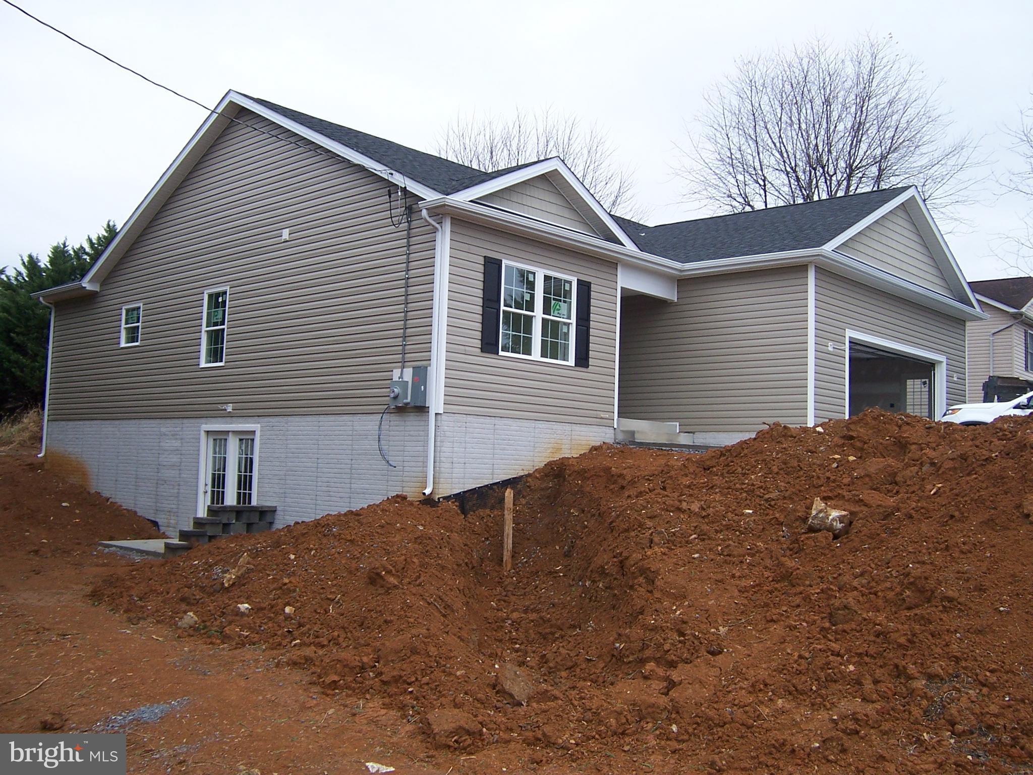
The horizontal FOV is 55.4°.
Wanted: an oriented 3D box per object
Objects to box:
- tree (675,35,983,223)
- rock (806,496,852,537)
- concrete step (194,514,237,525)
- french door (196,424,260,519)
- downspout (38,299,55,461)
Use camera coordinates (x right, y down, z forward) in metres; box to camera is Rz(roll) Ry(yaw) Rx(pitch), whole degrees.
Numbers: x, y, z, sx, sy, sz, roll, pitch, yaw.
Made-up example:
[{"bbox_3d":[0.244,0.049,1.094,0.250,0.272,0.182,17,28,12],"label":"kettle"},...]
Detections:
[{"bbox_3d":[12.242,-5.467,38.740,11.578,17.007,11.578,0,-5,17],"label":"tree"},{"bbox_3d":[2.360,0.980,7.452,0.320,0.290,0.250,0,-5,18],"label":"rock"},{"bbox_3d":[-5.125,2.219,16.488,0.320,0.170,0.700,-3,-6,43],"label":"concrete step"},{"bbox_3d":[-5.427,1.776,18.455,2.060,2.140,0.140,-3,-6,43],"label":"french door"},{"bbox_3d":[-11.750,-0.245,24.363,0.090,3.927,0.360,-3,-6,43],"label":"downspout"}]

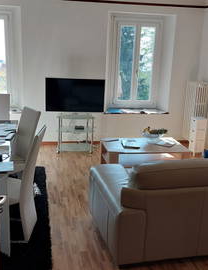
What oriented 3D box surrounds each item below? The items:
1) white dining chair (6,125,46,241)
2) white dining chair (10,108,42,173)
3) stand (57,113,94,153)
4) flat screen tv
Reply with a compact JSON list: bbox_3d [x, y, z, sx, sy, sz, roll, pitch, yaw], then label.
[{"bbox_3d":[-0.894,0.449,2.412,0.580,1.020,0.420,1,11,-3],"label":"white dining chair"},{"bbox_3d":[-1.237,0.231,3.472,0.580,1.030,0.430,-5,13,-31],"label":"white dining chair"},{"bbox_3d":[-0.625,-0.017,5.549,0.750,0.770,0.530,3,11,7],"label":"stand"},{"bbox_3d":[-0.669,-0.903,5.767,1.360,0.765,0.070,3,11,7],"label":"flat screen tv"}]

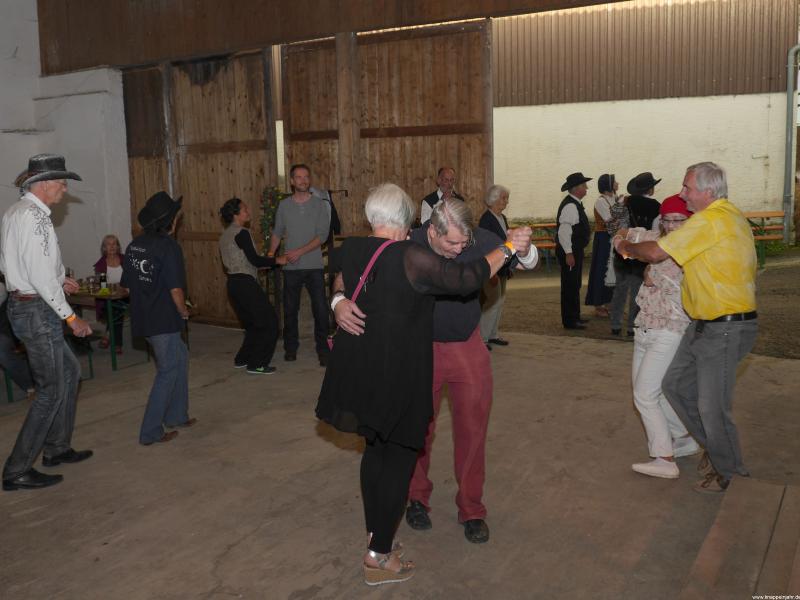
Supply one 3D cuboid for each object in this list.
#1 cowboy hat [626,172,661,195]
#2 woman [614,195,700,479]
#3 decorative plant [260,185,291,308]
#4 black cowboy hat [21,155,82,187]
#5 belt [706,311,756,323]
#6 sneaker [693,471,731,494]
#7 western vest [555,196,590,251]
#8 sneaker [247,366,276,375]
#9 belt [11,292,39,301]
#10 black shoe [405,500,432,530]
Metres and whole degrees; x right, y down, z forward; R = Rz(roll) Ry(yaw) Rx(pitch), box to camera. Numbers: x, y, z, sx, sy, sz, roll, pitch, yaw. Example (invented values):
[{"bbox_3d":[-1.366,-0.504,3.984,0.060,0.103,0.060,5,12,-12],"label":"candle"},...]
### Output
[{"bbox_3d":[2.621,-1.251,6.950,0.360,0.170,0.310,-27,22,-33],"label":"cowboy hat"},{"bbox_3d":[1.456,0.201,3.660,0.500,1.550,0.380,6,11,41],"label":"woman"},{"bbox_3d":[-1.294,-0.558,6.750,0.340,1.290,0.320,-2,9,-7],"label":"decorative plant"},{"bbox_3d":[-1.912,-0.706,3.530,0.375,0.160,0.310,-2,8,-17],"label":"black cowboy hat"},{"bbox_3d":[1.770,0.090,3.530,0.360,0.055,0.360,-8,12,-16],"label":"belt"},{"bbox_3d":[1.716,0.990,3.520,0.285,0.115,0.110,-6,10,-30],"label":"sneaker"},{"bbox_3d":[1.973,-0.875,7.400,0.360,0.610,0.440,0,9,7],"label":"western vest"},{"bbox_3d":[-1.240,0.615,5.800,0.270,0.100,0.100,2,11,14],"label":"sneaker"},{"bbox_3d":[-2.060,-0.012,3.660,0.300,0.050,0.340,-4,11,-17],"label":"belt"},{"bbox_3d":[0.088,1.070,3.290,0.110,0.110,0.290,-4,11,-18],"label":"black shoe"}]

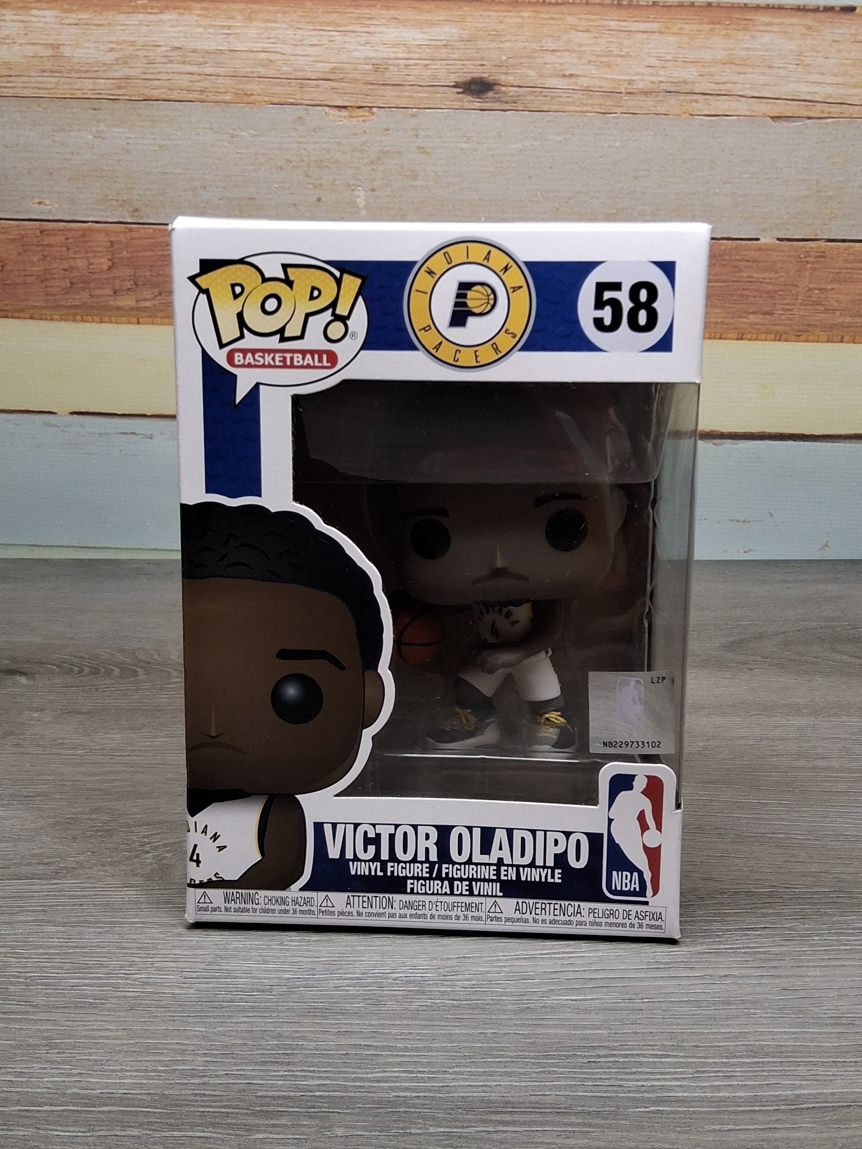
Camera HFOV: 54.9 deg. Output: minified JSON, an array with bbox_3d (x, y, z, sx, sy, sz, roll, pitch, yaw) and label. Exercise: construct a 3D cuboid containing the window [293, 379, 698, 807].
[{"bbox_3d":[0.014,0.005,0.191,0.088,0.097,0.012,1,6,2],"label":"window"}]

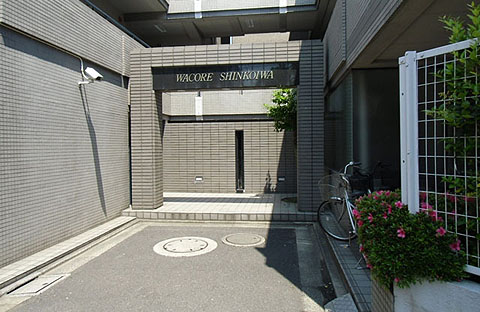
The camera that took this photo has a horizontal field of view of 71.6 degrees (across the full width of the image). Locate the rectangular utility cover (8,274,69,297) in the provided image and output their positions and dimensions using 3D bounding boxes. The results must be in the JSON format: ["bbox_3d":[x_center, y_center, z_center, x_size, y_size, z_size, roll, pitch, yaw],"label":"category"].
[{"bbox_3d":[-2.183,1.417,3.634,0.340,0.040,0.550,0,2,8],"label":"rectangular utility cover"}]

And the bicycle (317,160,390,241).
[{"bbox_3d":[1.421,0.686,4.273,0.580,1.120,1.650,0,2,8],"label":"bicycle"}]

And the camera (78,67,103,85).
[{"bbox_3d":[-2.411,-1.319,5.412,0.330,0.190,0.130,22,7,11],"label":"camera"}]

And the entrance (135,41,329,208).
[{"bbox_3d":[-0.292,-0.567,7.119,4.029,3.380,0.500,0,2,8],"label":"entrance"}]

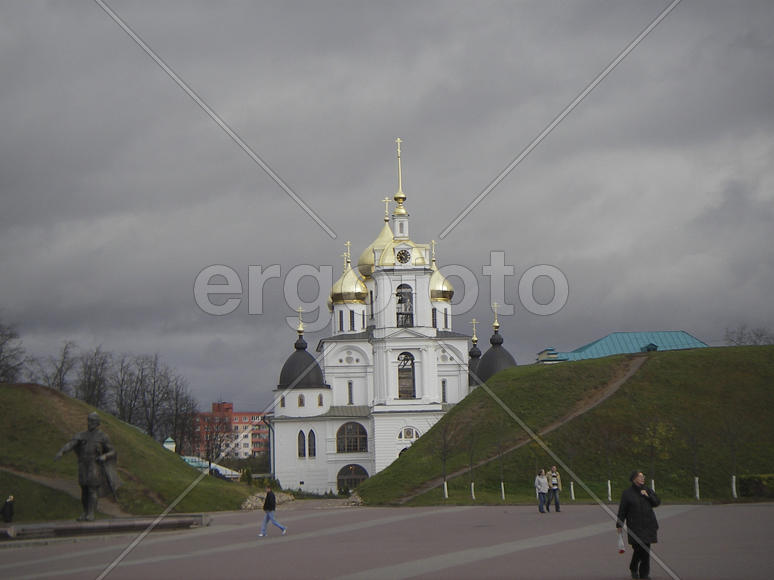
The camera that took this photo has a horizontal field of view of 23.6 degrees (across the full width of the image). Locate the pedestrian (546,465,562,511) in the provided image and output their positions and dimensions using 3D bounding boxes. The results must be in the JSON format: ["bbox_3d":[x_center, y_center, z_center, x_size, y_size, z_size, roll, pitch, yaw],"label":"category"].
[{"bbox_3d":[6.327,7.581,70.500,0.600,1.760,0.420,-1,-6,-10],"label":"pedestrian"}]

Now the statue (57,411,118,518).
[{"bbox_3d":[-11.723,6.887,72.500,2.350,4.150,1.500,-2,-5,3],"label":"statue"}]

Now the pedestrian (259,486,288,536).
[{"bbox_3d":[-3.726,7.207,60.500,0.880,1.690,0.520,-2,-5,-5],"label":"pedestrian"}]

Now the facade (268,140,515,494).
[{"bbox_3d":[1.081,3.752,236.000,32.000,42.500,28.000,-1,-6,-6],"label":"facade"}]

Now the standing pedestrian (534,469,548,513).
[{"bbox_3d":[5.788,7.539,69.500,0.500,1.640,0.360,0,-6,-18],"label":"standing pedestrian"}]

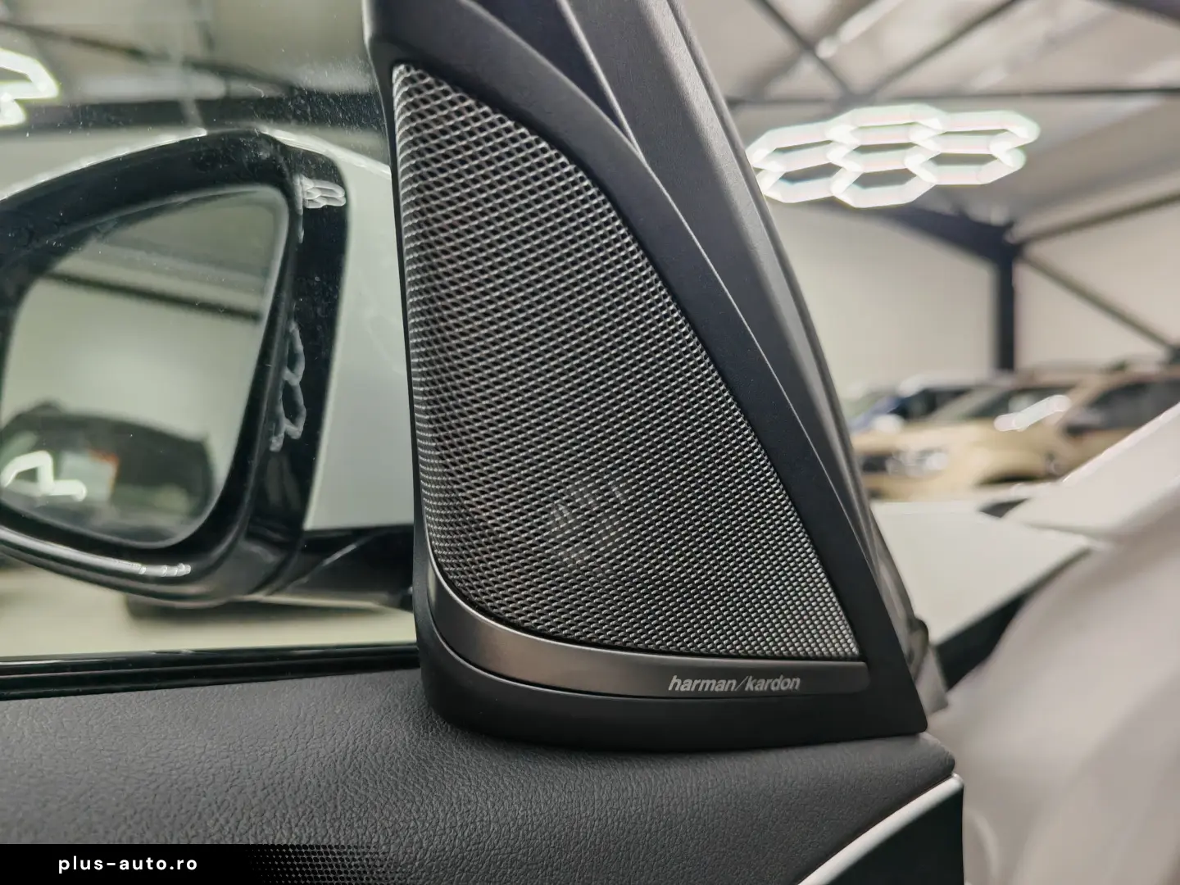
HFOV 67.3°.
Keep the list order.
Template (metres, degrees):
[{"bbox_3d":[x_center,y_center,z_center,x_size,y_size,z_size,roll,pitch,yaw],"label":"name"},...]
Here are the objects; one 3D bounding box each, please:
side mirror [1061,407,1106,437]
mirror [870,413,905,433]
[{"bbox_3d":[4.014,-0.165,7.200,0.150,0.180,0.250,0,1,-16],"label":"side mirror"},{"bbox_3d":[3.292,-0.209,9.800,0.150,0.180,0.250,0,1,-16],"label":"mirror"}]

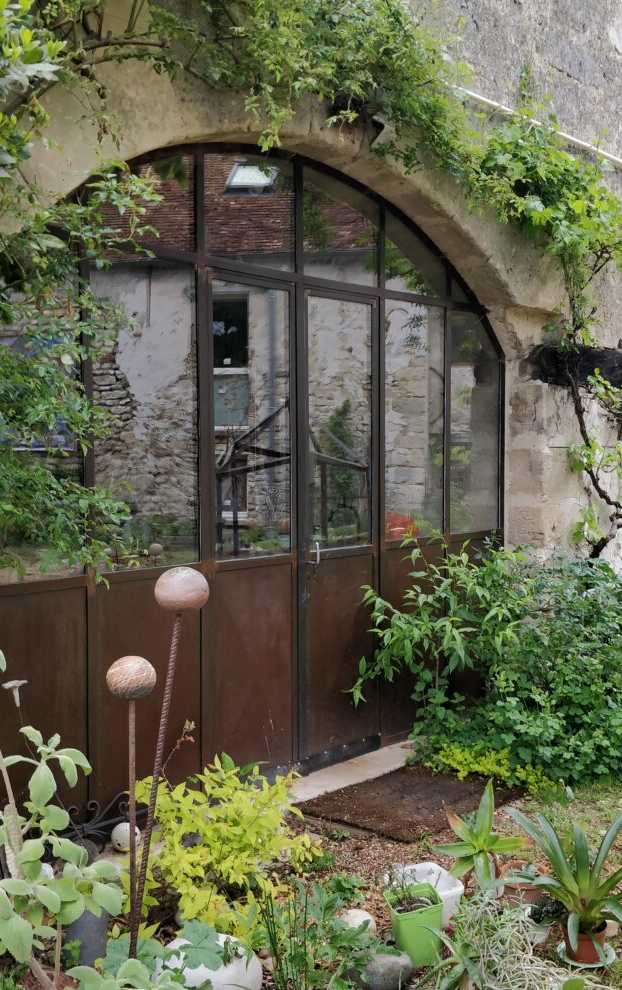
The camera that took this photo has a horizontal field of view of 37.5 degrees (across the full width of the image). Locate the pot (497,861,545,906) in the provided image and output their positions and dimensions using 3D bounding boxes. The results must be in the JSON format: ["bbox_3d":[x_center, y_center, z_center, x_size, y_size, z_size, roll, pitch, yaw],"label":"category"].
[{"bbox_3d":[0.687,1.299,3.010,0.160,0.135,0.160,0,3,0],"label":"pot"}]

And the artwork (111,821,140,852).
[{"bbox_3d":[-0.688,1.289,3.400,0.110,0.110,0.110,0,3,0],"label":"artwork"}]

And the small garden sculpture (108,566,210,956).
[{"bbox_3d":[-0.414,0.768,2.500,0.280,1.130,0.190,0,3,0],"label":"small garden sculpture"}]

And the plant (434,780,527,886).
[{"bbox_3d":[0.560,1.136,3.060,0.300,0.340,0.280,0,3,0],"label":"plant"}]

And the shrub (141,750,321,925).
[{"bbox_3d":[-0.260,1.124,3.100,0.550,0.500,0.480,0,3,0],"label":"shrub"}]

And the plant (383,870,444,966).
[{"bbox_3d":[0.303,1.244,2.730,0.150,0.260,0.150,-2,3,-29],"label":"plant"}]

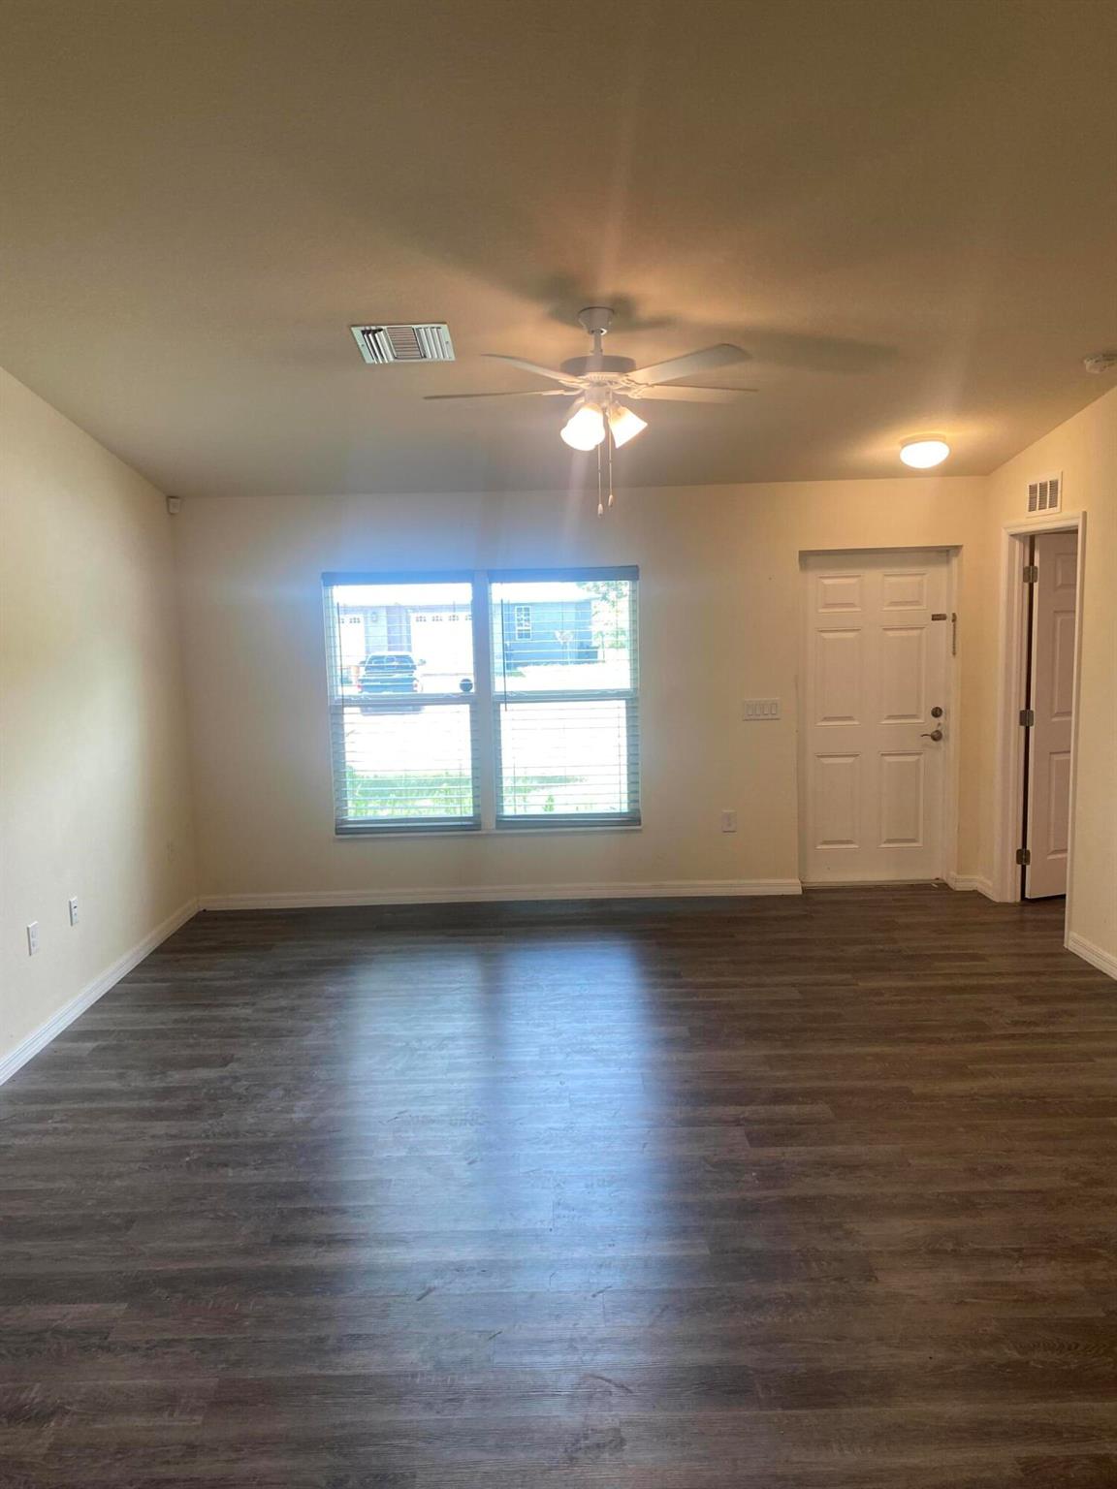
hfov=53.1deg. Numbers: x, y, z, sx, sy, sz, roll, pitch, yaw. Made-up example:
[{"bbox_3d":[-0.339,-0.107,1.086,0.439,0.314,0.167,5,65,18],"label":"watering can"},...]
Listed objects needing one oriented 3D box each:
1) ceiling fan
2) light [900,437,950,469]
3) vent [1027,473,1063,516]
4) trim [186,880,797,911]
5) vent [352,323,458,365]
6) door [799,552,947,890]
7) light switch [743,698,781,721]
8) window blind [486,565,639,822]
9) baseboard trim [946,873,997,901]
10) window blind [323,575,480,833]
[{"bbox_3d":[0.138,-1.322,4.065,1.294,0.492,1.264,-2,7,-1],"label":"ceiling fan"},{"bbox_3d":[1.869,-1.483,5.693,0.269,0.134,0.269,-2,-2,-1],"label":"light"},{"bbox_3d":[2.498,-1.287,5.769,0.020,0.199,0.383,-2,7,-1],"label":"vent"},{"bbox_3d":[-0.341,0.909,6.716,3.602,0.087,0.017,-2,7,-1],"label":"trim"},{"bbox_3d":[-0.583,-1.517,4.264,0.353,0.020,0.355,-2,-2,-1],"label":"vent"},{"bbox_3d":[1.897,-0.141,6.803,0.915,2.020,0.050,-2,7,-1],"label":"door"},{"bbox_3d":[1.203,-0.202,6.605,0.212,0.119,0.014,-2,7,-1],"label":"light switch"},{"bbox_3d":[0.049,-0.267,6.616,0.861,1.542,0.060,-2,7,-1],"label":"window blind"},{"bbox_3d":[2.458,0.837,6.702,0.169,0.088,0.418,-2,7,-1],"label":"baseboard trim"},{"bbox_3d":[-0.916,-0.239,6.603,0.864,1.542,0.060,-2,7,-1],"label":"window blind"}]

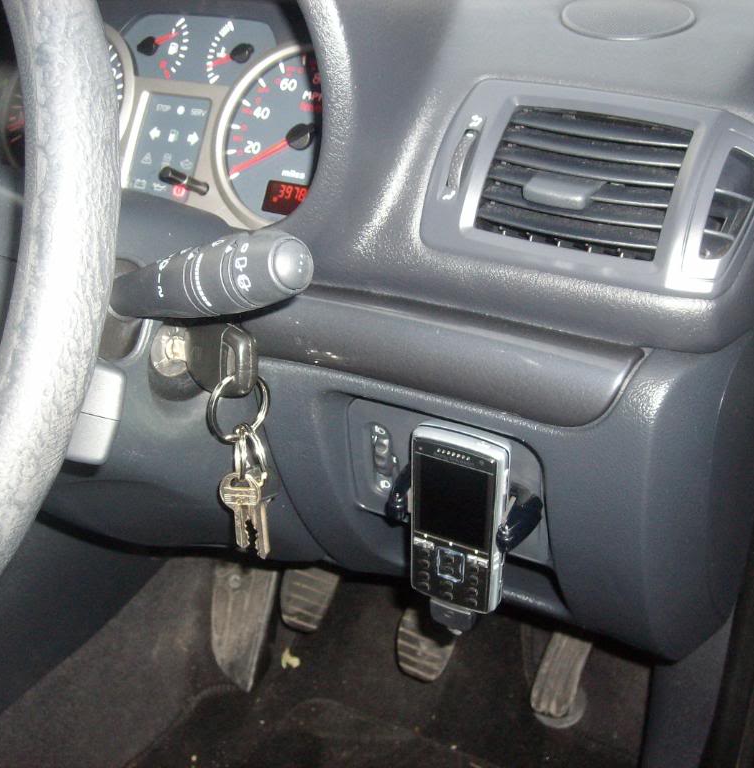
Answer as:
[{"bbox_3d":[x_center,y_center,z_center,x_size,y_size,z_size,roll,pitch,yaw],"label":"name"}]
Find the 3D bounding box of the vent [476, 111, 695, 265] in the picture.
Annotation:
[{"bbox_3d":[0.114,-0.107,0.573,0.100,0.075,0.030,13,-11,16],"label":"vent"}]

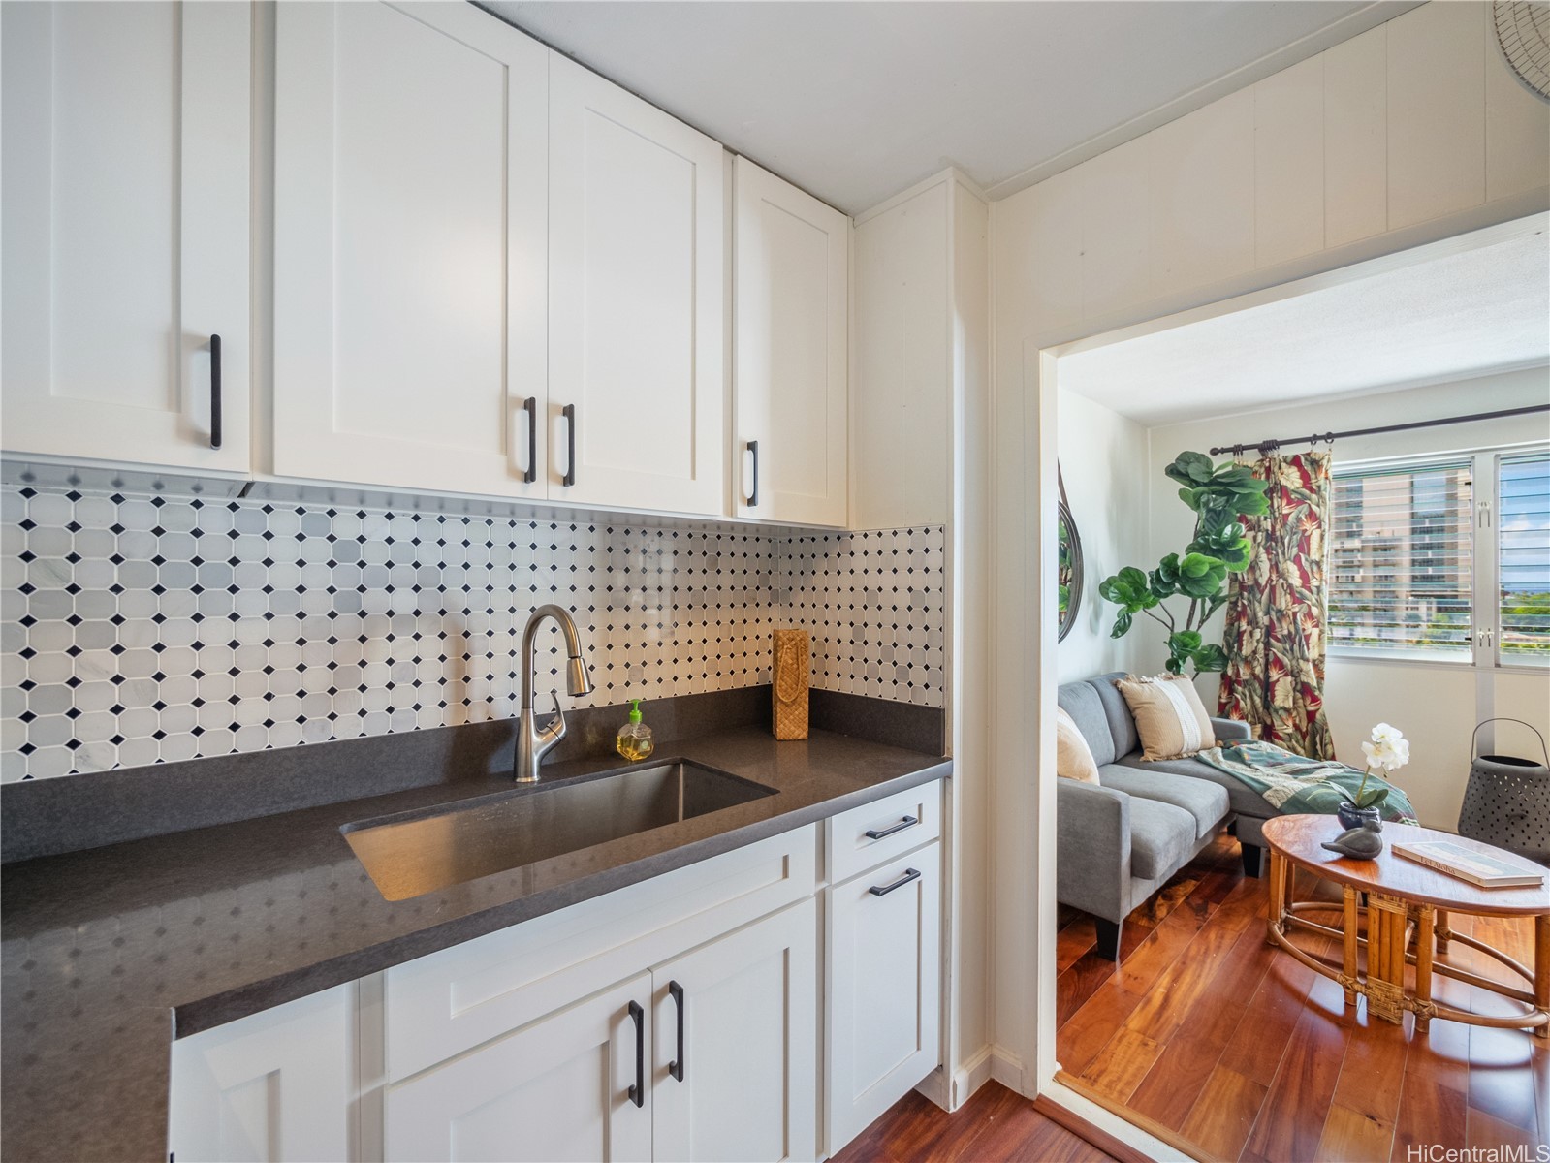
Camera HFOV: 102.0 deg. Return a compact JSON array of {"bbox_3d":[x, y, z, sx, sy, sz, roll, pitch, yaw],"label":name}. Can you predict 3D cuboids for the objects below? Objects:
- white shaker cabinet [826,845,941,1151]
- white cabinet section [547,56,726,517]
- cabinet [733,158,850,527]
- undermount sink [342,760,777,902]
[{"bbox_3d":[0.069,0.943,1.689,0.411,0.564,0.615,0,-1,-41],"label":"white shaker cabinet"},{"bbox_3d":[-0.400,-0.627,1.544,0.440,0.924,0.320,0,-1,-41],"label":"white cabinet section"},{"bbox_3d":[-0.049,-0.618,1.837,0.432,0.933,0.326,0,-1,-41],"label":"cabinet"},{"bbox_3d":[-0.394,0.581,1.248,0.742,0.233,0.396,0,-1,-41],"label":"undermount sink"}]

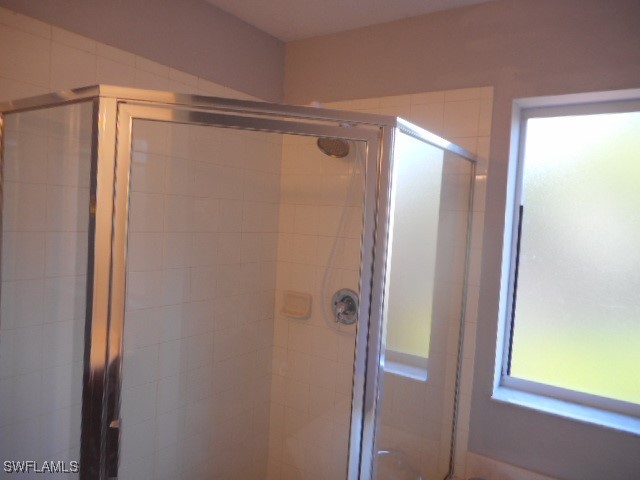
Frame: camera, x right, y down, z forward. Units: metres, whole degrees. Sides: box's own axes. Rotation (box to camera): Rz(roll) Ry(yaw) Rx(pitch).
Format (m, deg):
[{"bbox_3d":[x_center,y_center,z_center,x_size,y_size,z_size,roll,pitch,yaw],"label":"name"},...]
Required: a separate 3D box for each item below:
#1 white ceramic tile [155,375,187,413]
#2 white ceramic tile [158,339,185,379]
[{"bbox_3d":[-0.641,0.657,1.993,0.010,0.152,0.152,5,4,34],"label":"white ceramic tile"},{"bbox_3d":[-0.632,0.504,1.986,0.010,0.152,0.152,5,4,34],"label":"white ceramic tile"}]

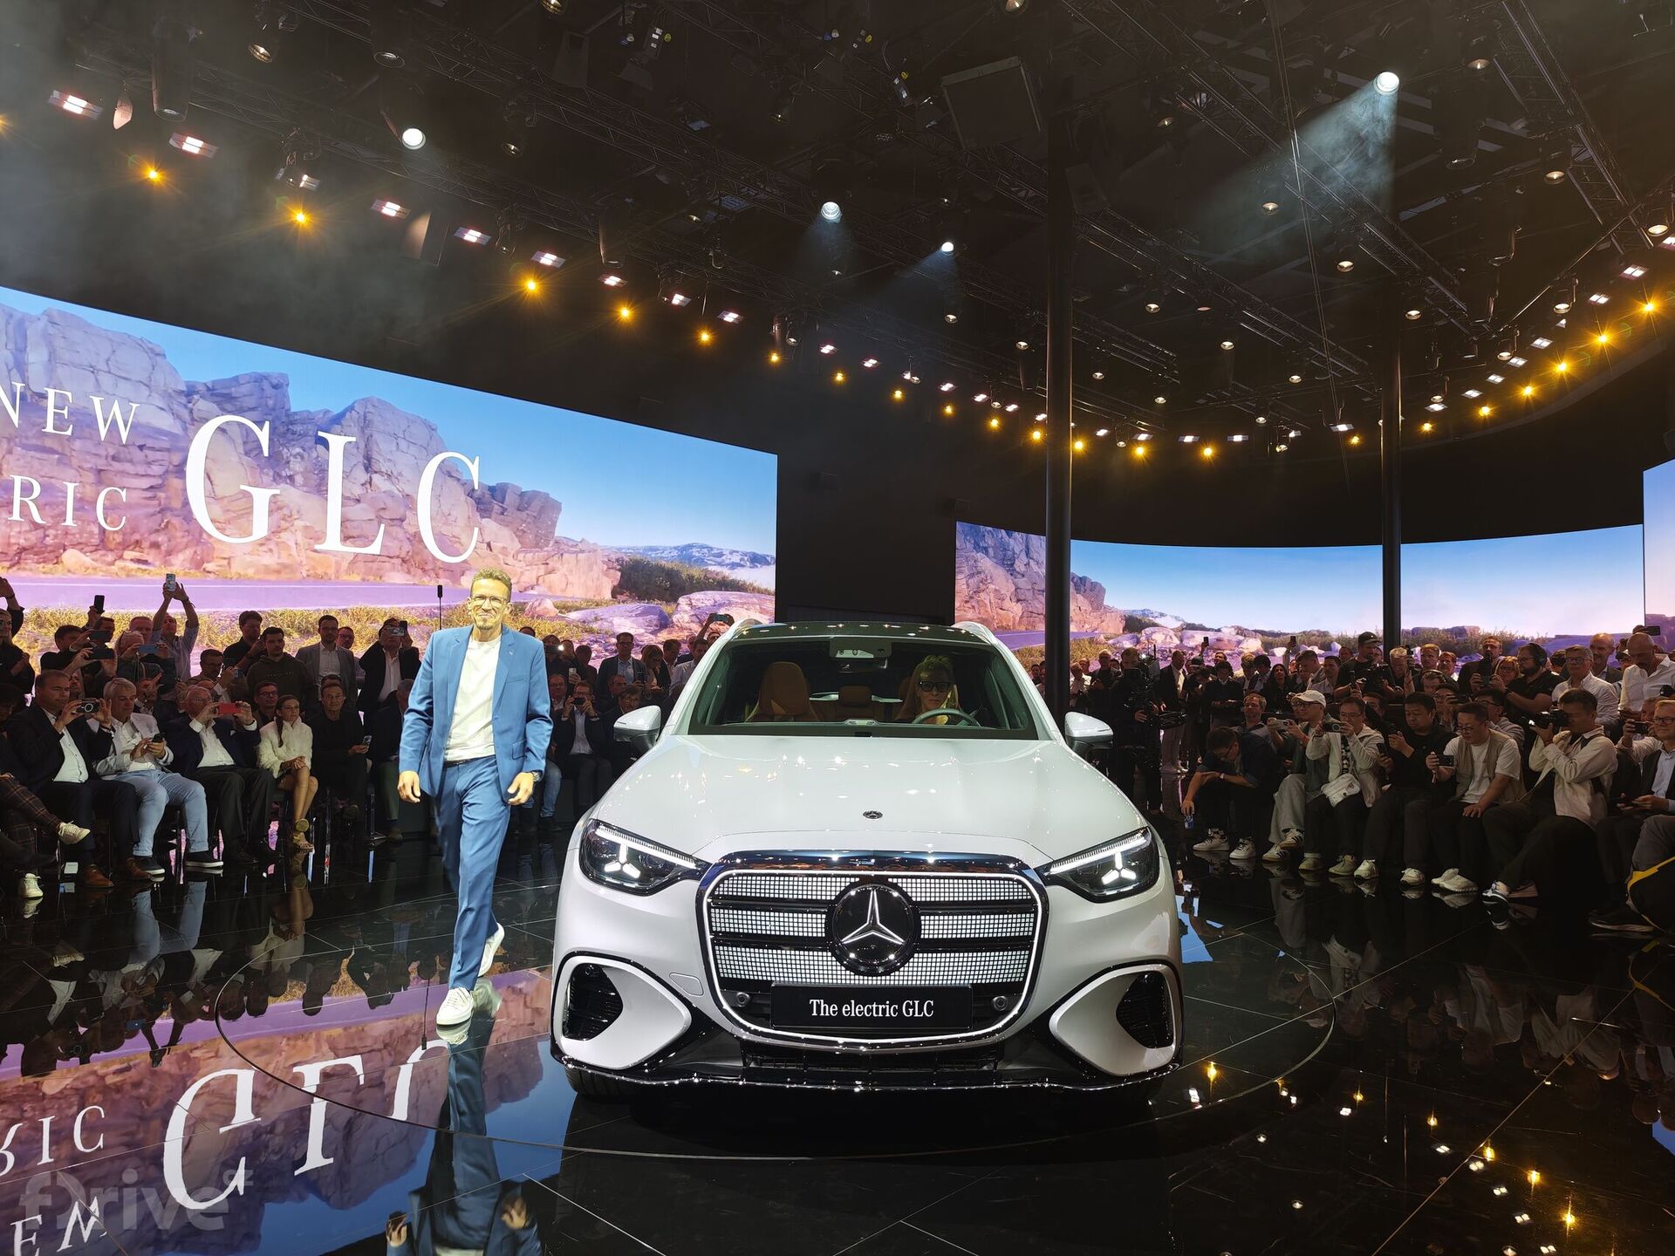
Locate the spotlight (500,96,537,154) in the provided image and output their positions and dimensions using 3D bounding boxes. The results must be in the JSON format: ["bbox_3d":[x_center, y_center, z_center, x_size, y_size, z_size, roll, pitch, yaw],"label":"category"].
[{"bbox_3d":[-2.434,-3.833,8.500,0.270,0.400,0.250,13,-10,-16],"label":"spotlight"}]

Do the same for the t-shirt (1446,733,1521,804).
[{"bbox_3d":[4.517,0.986,7.800,0.300,0.500,0.480,3,-3,-39],"label":"t-shirt"}]

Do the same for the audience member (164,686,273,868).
[{"bbox_3d":[-4.443,1.009,8.035,0.900,1.270,0.580,0,-3,23],"label":"audience member"}]

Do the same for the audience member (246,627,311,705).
[{"bbox_3d":[-4.888,0.850,9.664,0.520,1.713,0.340,3,-3,-43],"label":"audience member"}]

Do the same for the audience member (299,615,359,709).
[{"bbox_3d":[-4.625,0.817,10.100,0.560,1.840,0.360,3,-3,-30],"label":"audience member"}]

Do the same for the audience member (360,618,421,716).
[{"bbox_3d":[-4.044,0.832,10.100,0.580,1.830,0.450,2,-3,-28],"label":"audience member"}]

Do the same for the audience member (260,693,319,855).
[{"bbox_3d":[-4.233,1.068,8.531,0.750,1.200,0.460,-1,-3,35],"label":"audience member"}]

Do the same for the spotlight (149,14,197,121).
[{"bbox_3d":[-5.186,-4.383,8.700,0.350,0.760,0.350,-2,-3,44],"label":"spotlight"}]

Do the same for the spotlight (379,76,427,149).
[{"bbox_3d":[-3.362,-3.979,8.600,0.340,0.360,0.460,-10,45,-28],"label":"spotlight"}]

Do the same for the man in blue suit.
[{"bbox_3d":[-1.493,0.642,4.668,0.610,1.800,0.720,1,-2,-6],"label":"man in blue suit"}]

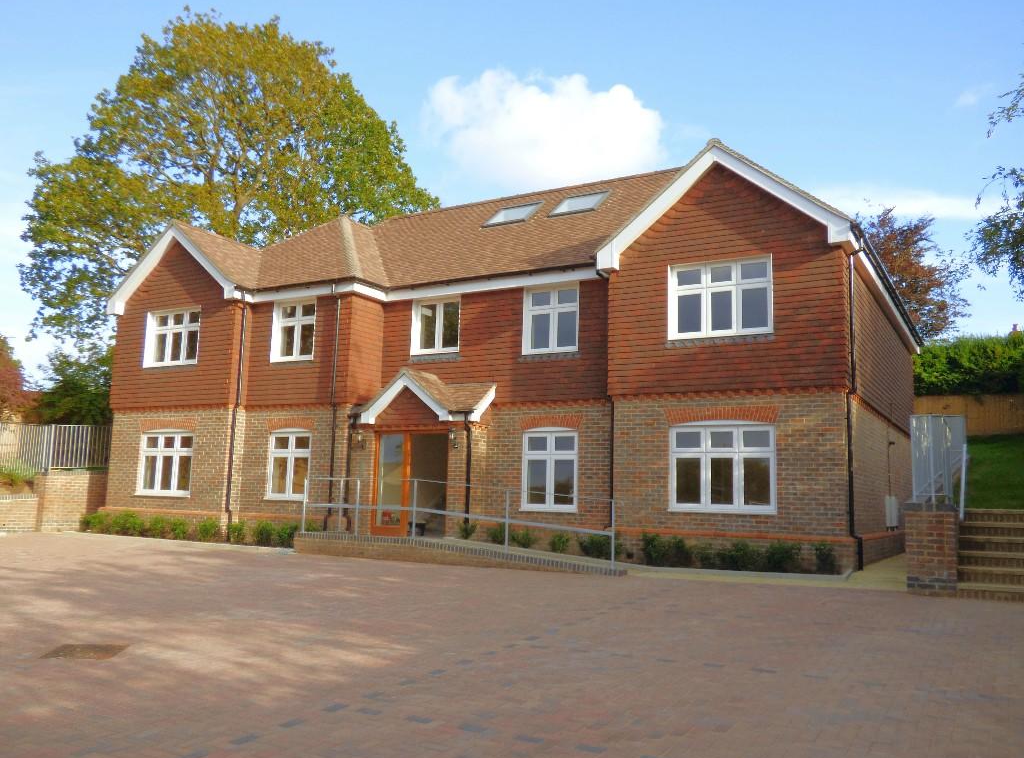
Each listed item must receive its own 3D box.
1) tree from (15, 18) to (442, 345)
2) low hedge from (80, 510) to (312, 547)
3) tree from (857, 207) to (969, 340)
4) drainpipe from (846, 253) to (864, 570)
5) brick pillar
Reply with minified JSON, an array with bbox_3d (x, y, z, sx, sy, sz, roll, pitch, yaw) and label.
[{"bbox_3d":[-11.042,-5.039,35.168,15.653,19.771,14.401,4,-8,-18],"label":"tree"},{"bbox_3d":[-6.893,3.121,18.147,6.750,0.520,0.550,-3,-9,30],"label":"low hedge"},{"bbox_3d":[15.200,-1.750,35.000,7.200,10.300,7.200,-3,-9,30],"label":"tree"},{"bbox_3d":[5.146,0.437,12.974,0.130,4.750,0.100,-3,-9,30],"label":"drainpipe"},{"bbox_3d":[5.062,2.032,10.307,0.540,1.040,0.550,-3,-9,30],"label":"brick pillar"}]

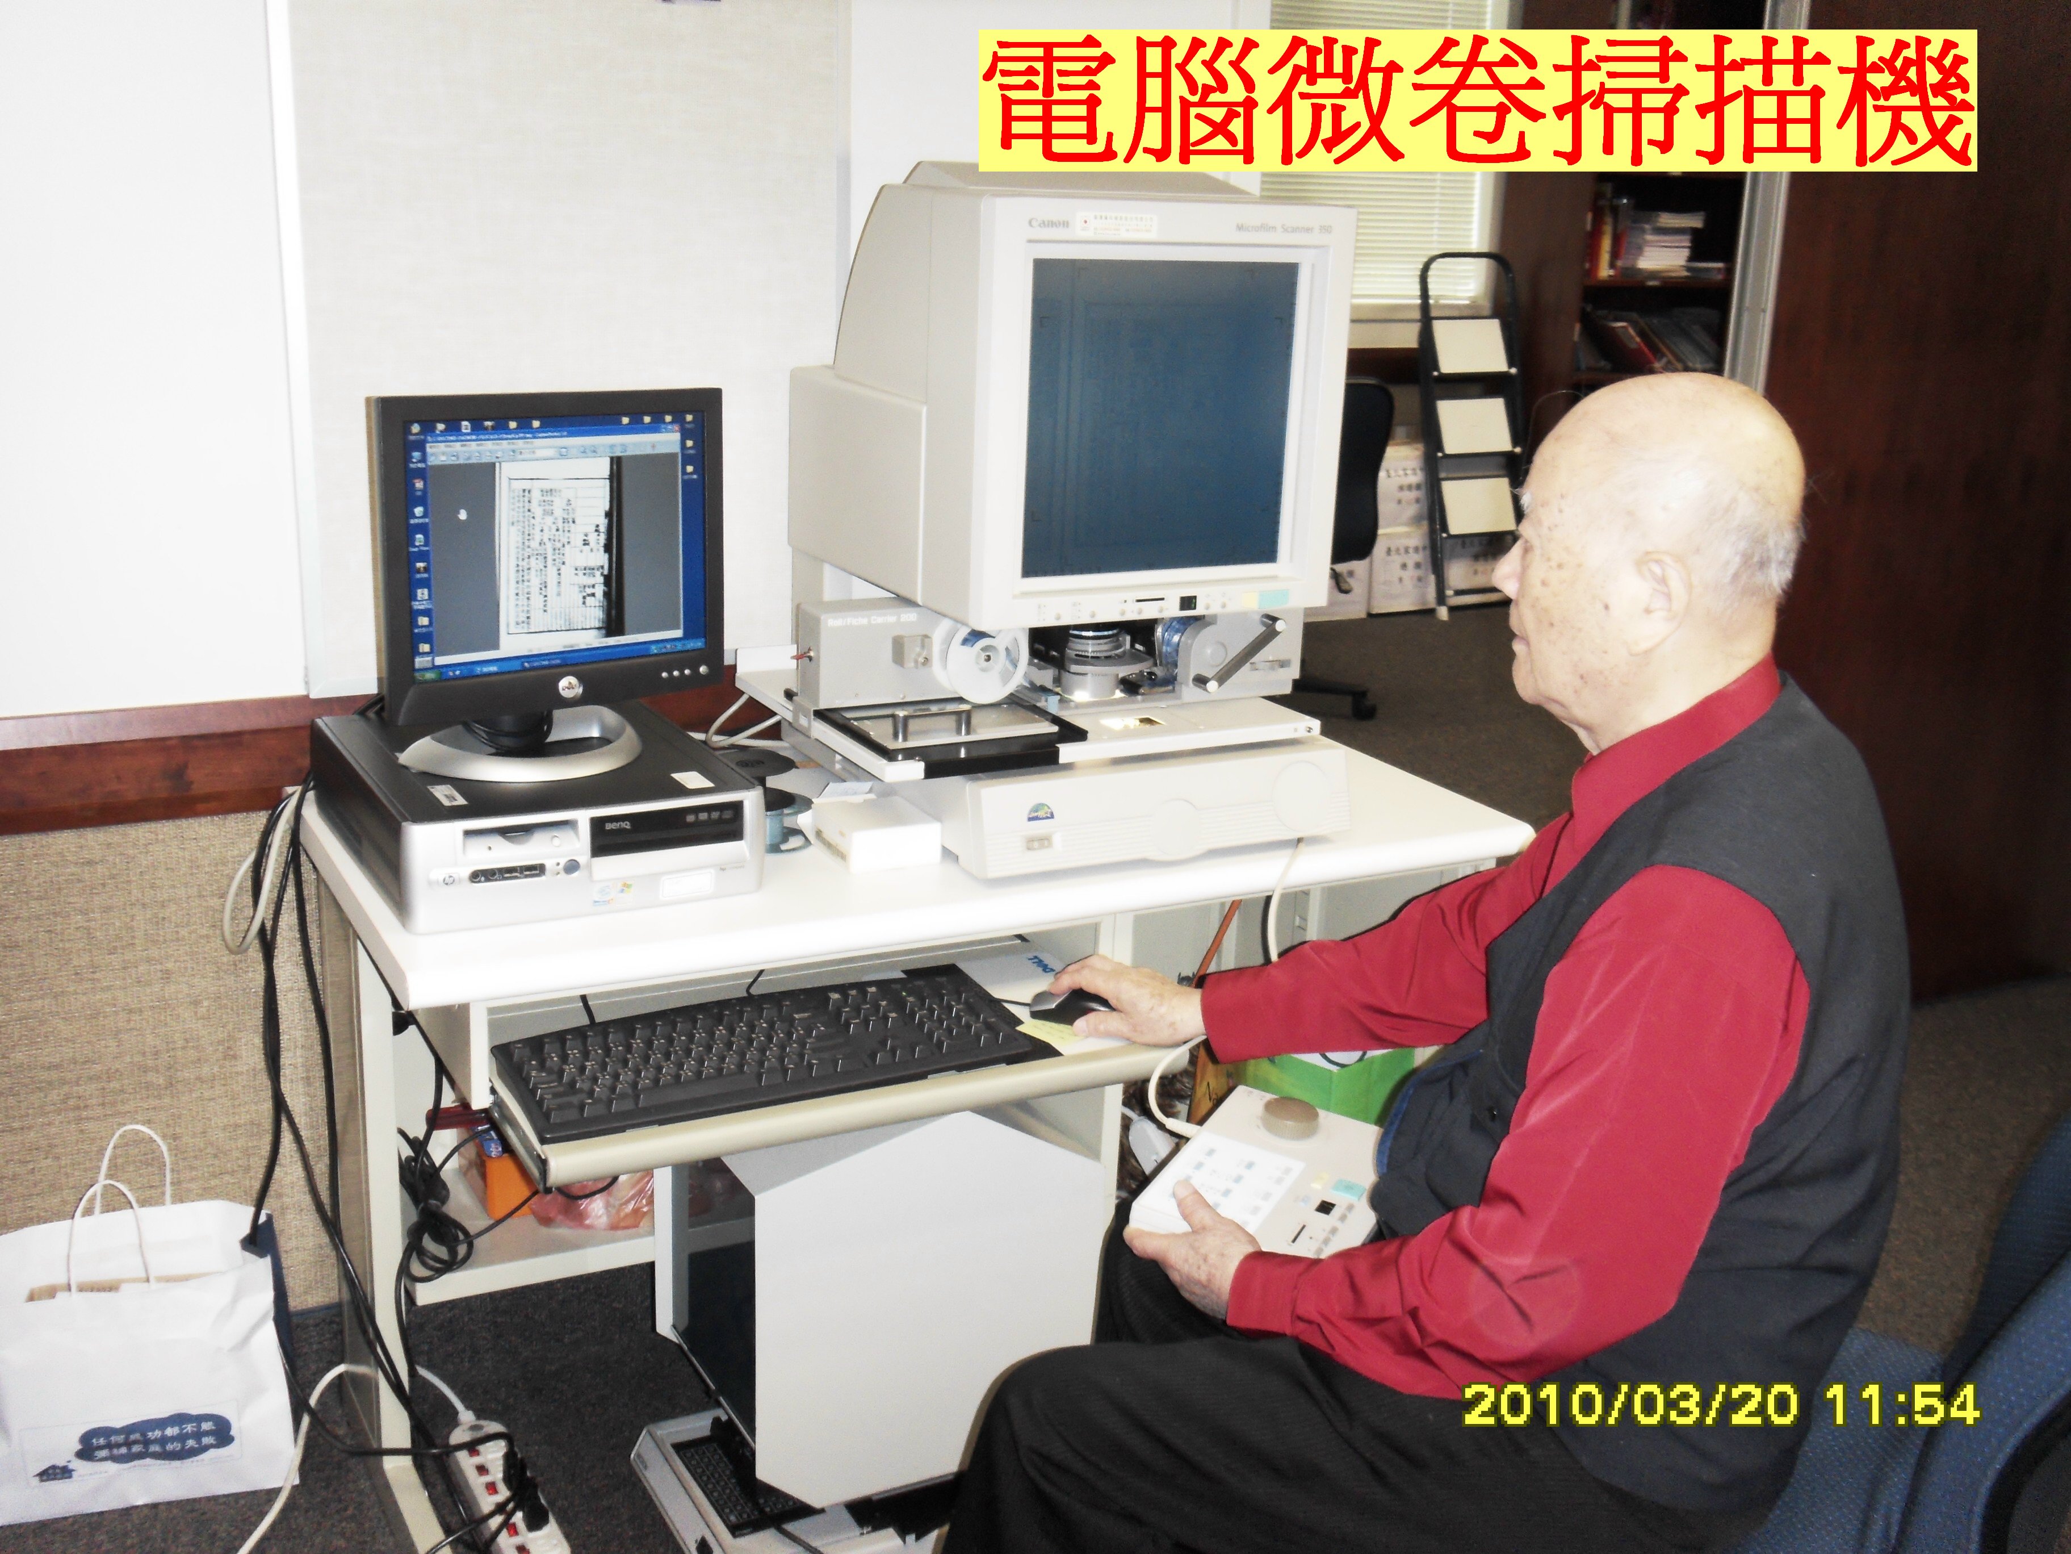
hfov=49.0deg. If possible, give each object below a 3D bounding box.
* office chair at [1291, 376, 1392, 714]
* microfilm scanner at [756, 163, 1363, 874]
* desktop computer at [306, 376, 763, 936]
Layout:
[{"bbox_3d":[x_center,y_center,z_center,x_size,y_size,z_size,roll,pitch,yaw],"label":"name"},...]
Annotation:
[{"bbox_3d":[0.607,-0.599,5.863,0.580,0.900,0.580,-6,18,-27],"label":"office chair"},{"bbox_3d":[-0.005,-0.309,2.435,0.519,0.670,0.560,-6,17,-25],"label":"microfilm scanner"},{"bbox_3d":[-0.480,-0.144,2.195,0.365,0.452,0.390,-6,18,-27],"label":"desktop computer"}]

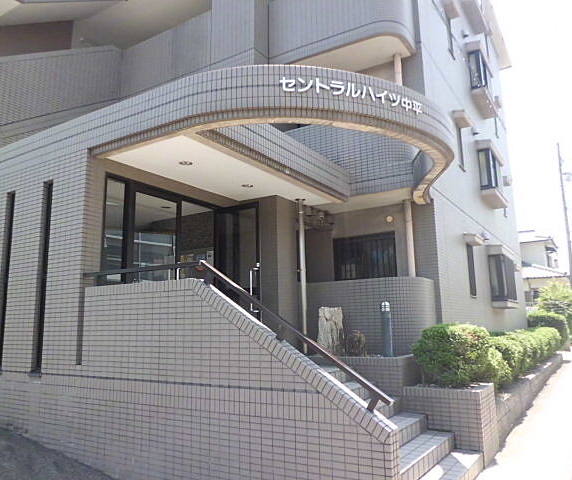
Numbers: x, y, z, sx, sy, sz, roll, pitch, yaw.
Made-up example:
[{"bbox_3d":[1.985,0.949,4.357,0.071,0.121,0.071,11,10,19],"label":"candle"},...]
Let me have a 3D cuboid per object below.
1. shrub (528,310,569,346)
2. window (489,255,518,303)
[{"bbox_3d":[12.649,4.294,23.274,1.620,1.480,1.300,-7,-12,32],"label":"shrub"},{"bbox_3d":[5.490,1.011,12.124,0.304,1.065,1.890,-7,-12,32],"label":"window"}]

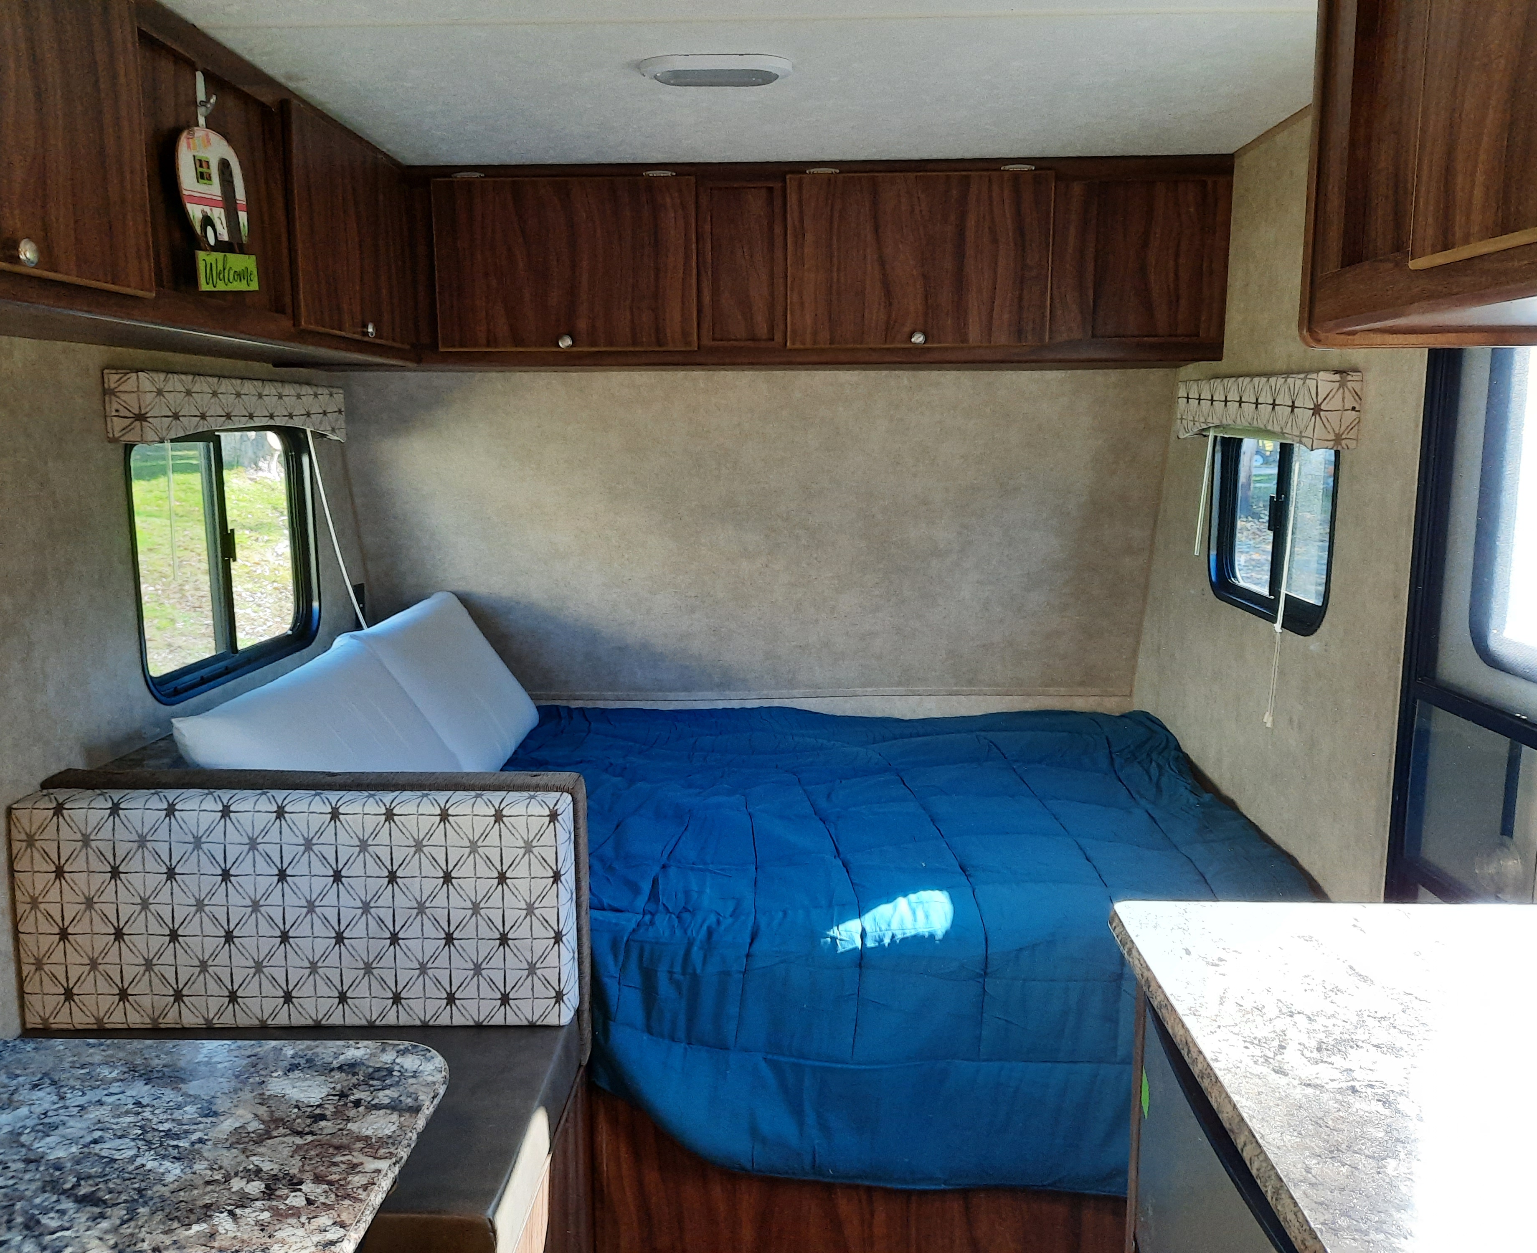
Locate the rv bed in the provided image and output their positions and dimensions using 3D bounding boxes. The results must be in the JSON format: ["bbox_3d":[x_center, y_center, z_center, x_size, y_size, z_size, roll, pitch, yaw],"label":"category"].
[{"bbox_3d":[0.018,0.508,2.620,1.909,0.364,1.545,0,9,2],"label":"rv bed"}]

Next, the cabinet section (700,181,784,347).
[{"bbox_3d":[-0.056,-0.783,2.612,0.187,0.346,0.020,0,9,2],"label":"cabinet section"}]

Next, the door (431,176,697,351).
[{"bbox_3d":[-0.436,-0.782,2.618,0.566,0.359,0.025,0,9,2],"label":"door"}]

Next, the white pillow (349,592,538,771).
[{"bbox_3d":[-0.772,0.151,2.882,0.151,0.444,0.616,-36,6,7],"label":"white pillow"}]

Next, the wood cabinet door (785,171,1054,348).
[{"bbox_3d":[0.321,-0.783,2.591,0.561,0.356,0.025,0,9,2],"label":"wood cabinet door"}]

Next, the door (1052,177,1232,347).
[{"bbox_3d":[0.791,-0.782,2.588,0.376,0.337,0.025,0,9,2],"label":"door"}]

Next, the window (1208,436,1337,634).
[{"bbox_3d":[0.986,-0.210,2.363,0.051,0.379,0.651,0,9,2],"label":"window"}]

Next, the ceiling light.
[{"bbox_3d":[-0.083,-0.872,1.905,0.236,0.028,0.109,0,9,2],"label":"ceiling light"}]

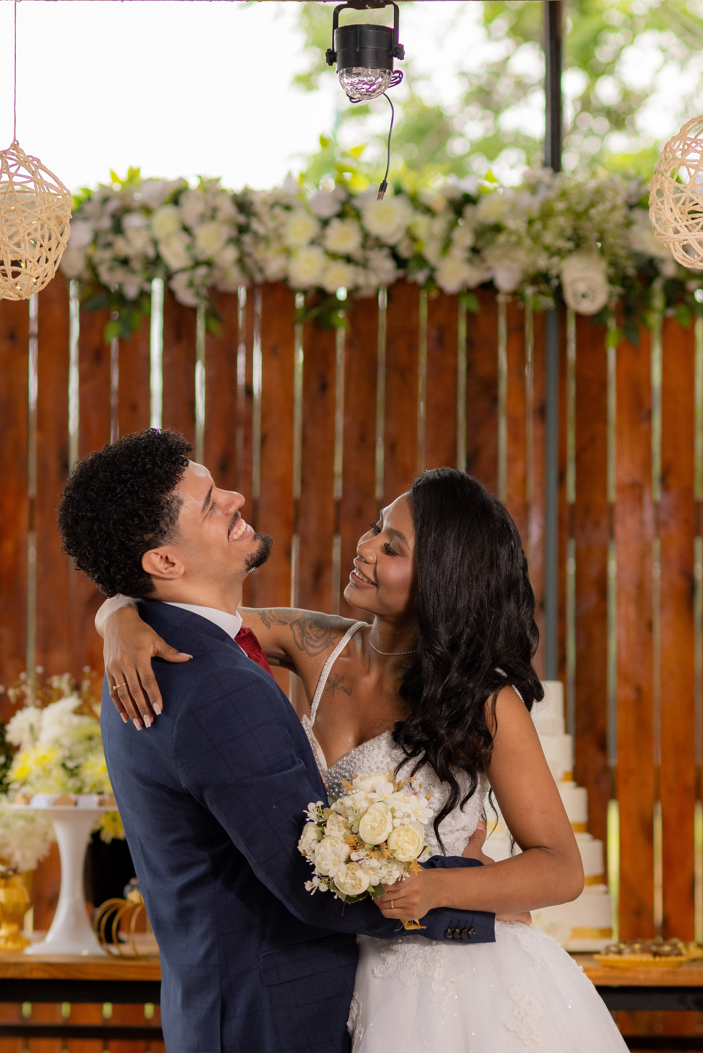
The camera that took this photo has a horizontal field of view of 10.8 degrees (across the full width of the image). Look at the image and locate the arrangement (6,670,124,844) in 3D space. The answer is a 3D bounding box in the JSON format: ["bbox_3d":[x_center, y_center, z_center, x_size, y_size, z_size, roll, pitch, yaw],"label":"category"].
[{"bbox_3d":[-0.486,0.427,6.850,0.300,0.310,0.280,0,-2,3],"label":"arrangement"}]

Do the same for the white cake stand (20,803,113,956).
[{"bbox_3d":[-0.497,0.627,6.620,0.215,0.265,0.215,0,-2,3],"label":"white cake stand"}]

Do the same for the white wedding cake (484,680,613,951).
[{"bbox_3d":[0.323,0.521,6.750,0.305,0.485,0.305,0,-2,3],"label":"white wedding cake"}]

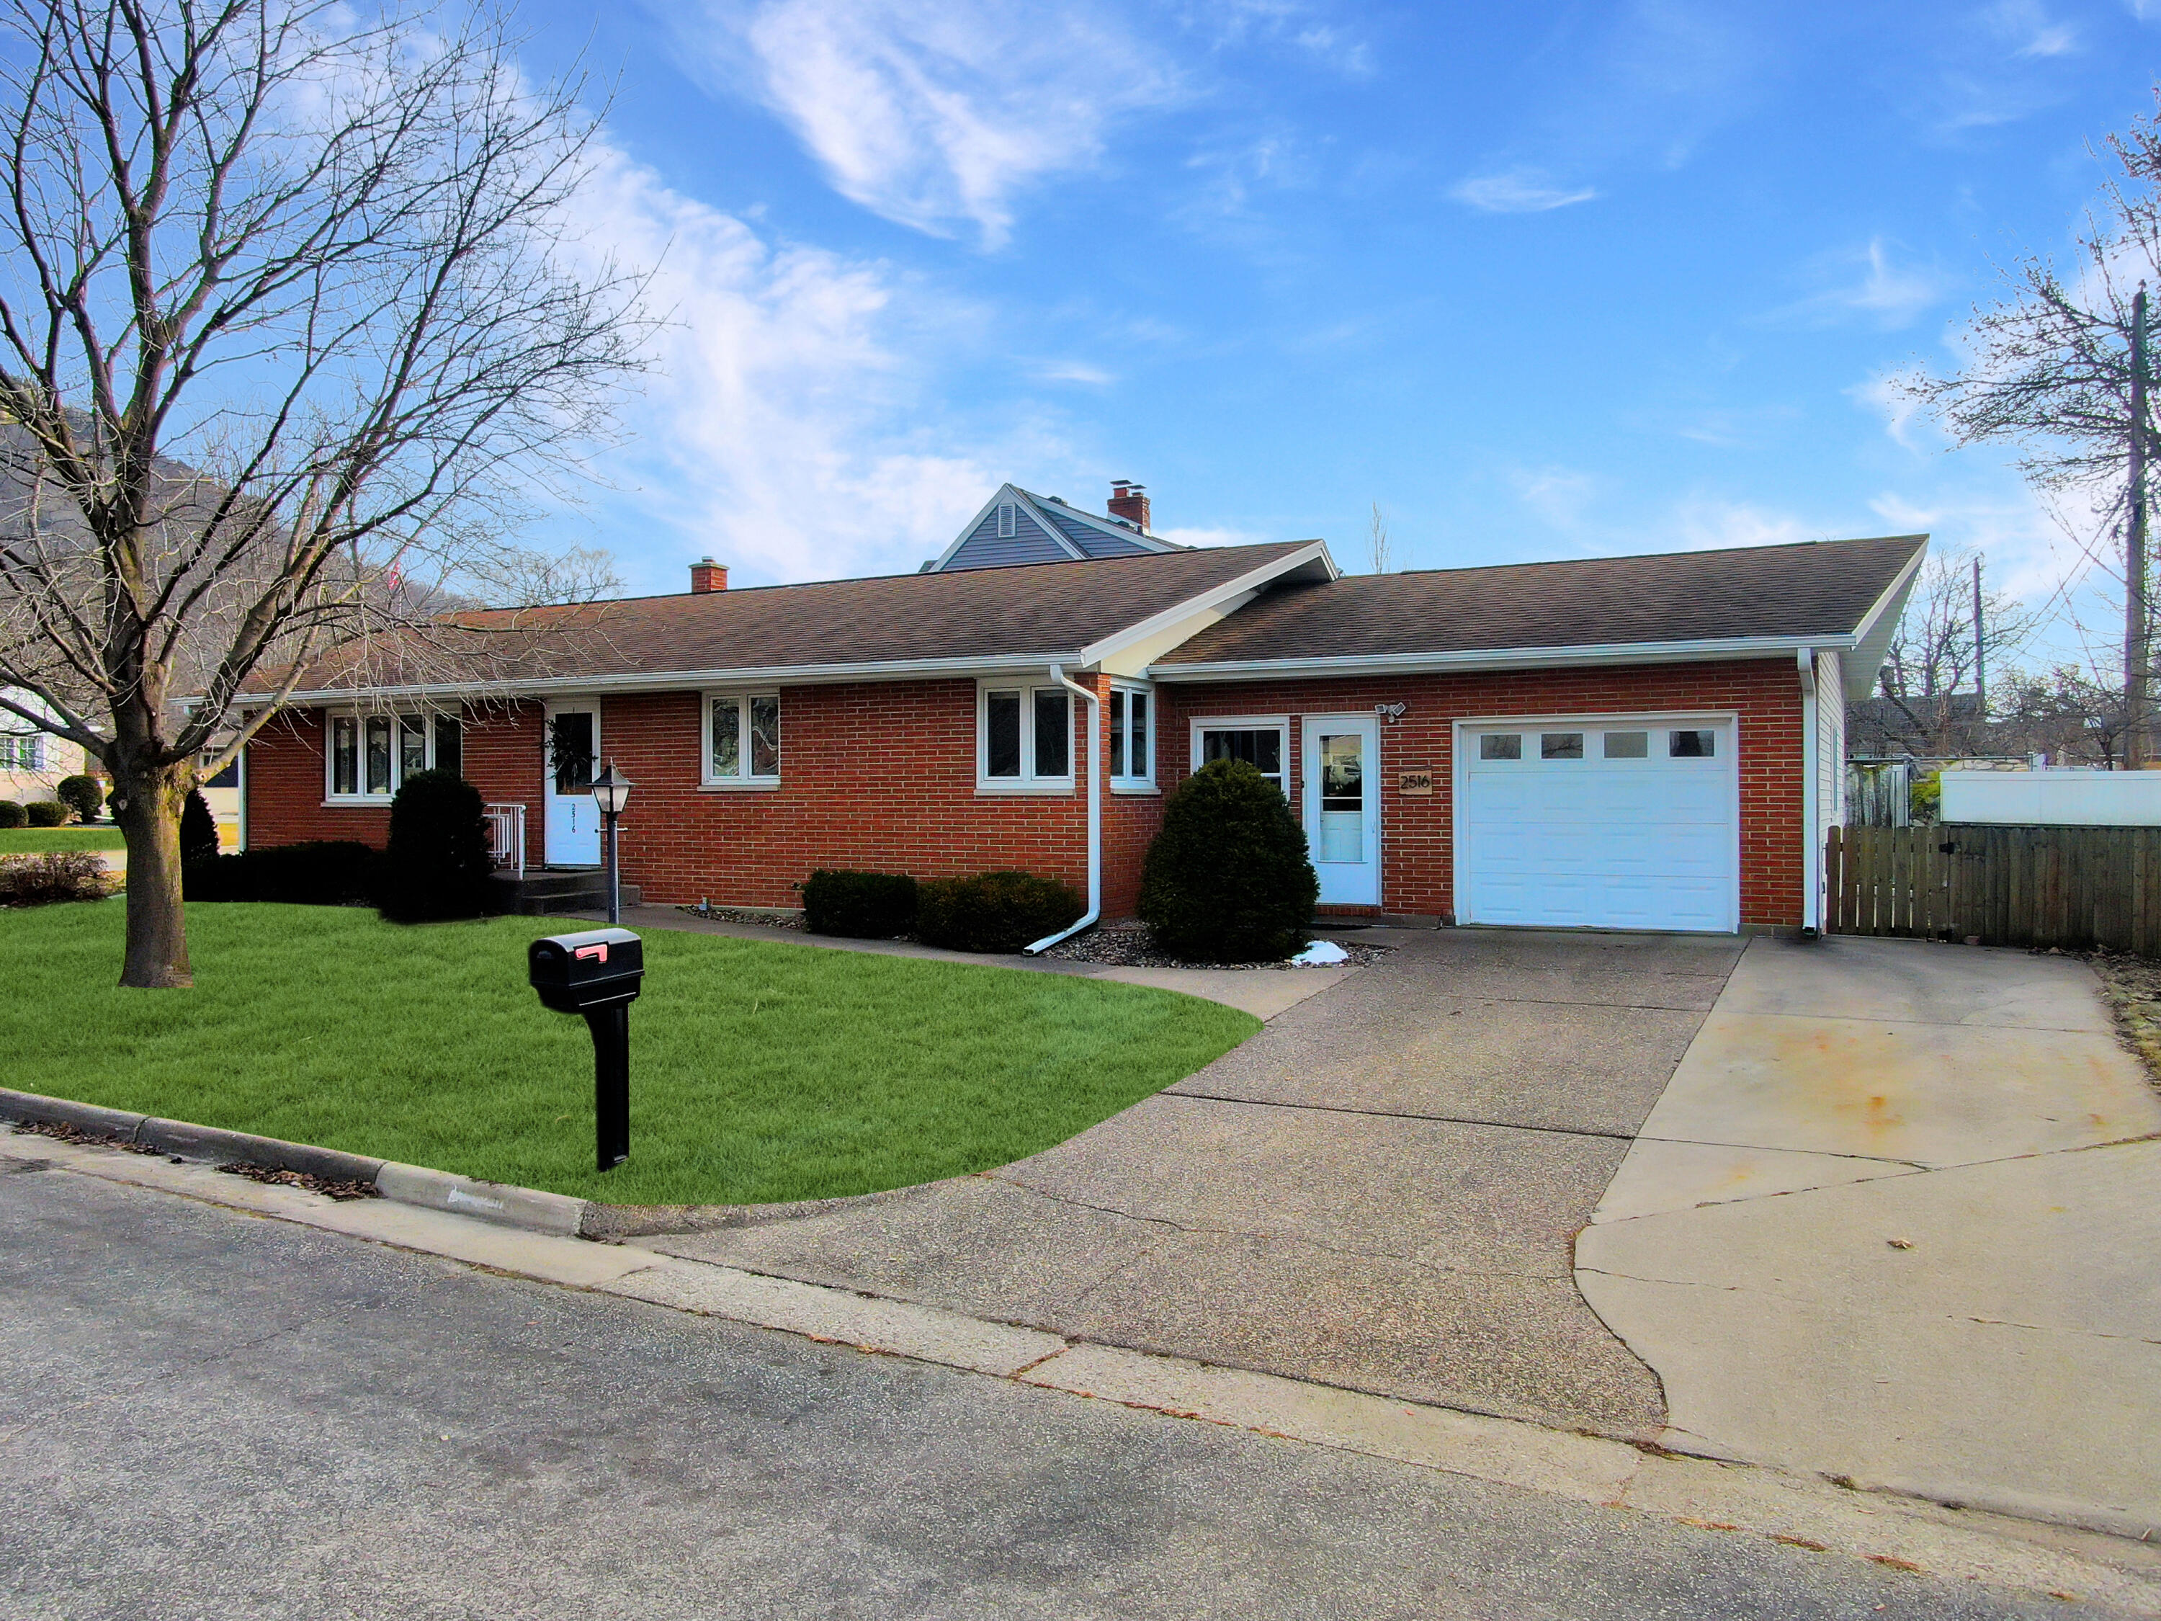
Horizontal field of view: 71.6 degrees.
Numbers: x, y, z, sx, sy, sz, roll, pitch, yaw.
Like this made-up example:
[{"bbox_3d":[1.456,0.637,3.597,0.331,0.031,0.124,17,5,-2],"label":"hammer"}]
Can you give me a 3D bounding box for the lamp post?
[{"bbox_3d":[-5.234,0.341,16.800,0.360,1.880,0.360,0,1,29],"label":"lamp post"}]

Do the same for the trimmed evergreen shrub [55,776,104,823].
[{"bbox_3d":[-32.072,-0.351,48.000,1.500,1.500,1.500,0,1,29],"label":"trimmed evergreen shrub"}]

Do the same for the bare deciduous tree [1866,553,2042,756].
[{"bbox_3d":[29.200,-3.800,50.000,6.200,9.500,6.000,0,1,29],"label":"bare deciduous tree"}]

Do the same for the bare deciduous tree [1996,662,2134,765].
[{"bbox_3d":[21.800,-1.100,33.000,3.300,4.300,3.100,0,1,29],"label":"bare deciduous tree"}]

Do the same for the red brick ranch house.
[{"bbox_3d":[-0.702,-1.300,21.785,22.300,4.980,11.200,0,1,29],"label":"red brick ranch house"}]

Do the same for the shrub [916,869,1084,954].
[{"bbox_3d":[-0.773,0.926,14.759,1.650,0.730,1.200,0,1,29],"label":"shrub"}]

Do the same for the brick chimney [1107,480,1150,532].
[{"bbox_3d":[1.136,-7.067,35.000,0.920,1.280,0.450,0,1,29],"label":"brick chimney"}]

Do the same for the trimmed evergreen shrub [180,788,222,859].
[{"bbox_3d":[-13.500,0.501,22.800,0.850,1.600,0.850,0,1,29],"label":"trimmed evergreen shrub"}]

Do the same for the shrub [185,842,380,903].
[{"bbox_3d":[-11.018,0.817,20.651,4.000,0.830,1.100,0,1,29],"label":"shrub"}]

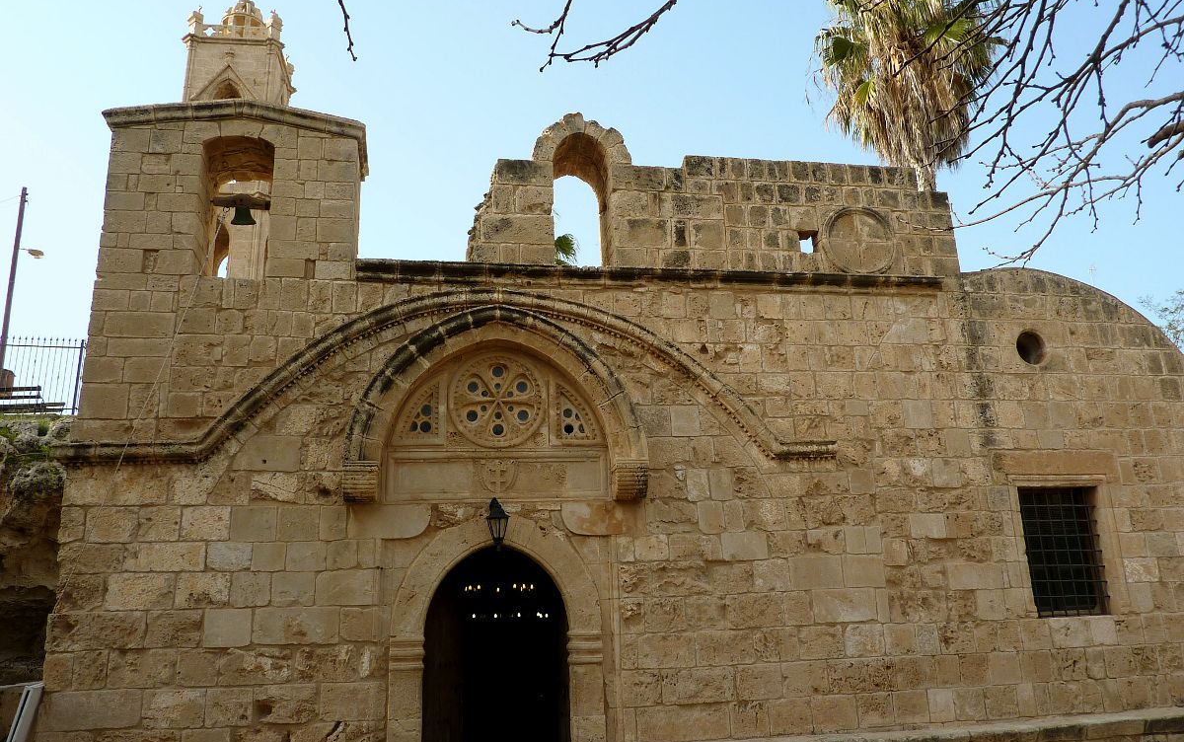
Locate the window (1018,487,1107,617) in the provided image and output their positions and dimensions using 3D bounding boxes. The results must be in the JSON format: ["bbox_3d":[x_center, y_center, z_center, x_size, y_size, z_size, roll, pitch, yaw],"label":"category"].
[{"bbox_3d":[4.471,1.723,8.194,0.809,1.198,0.200,1,-14,-10],"label":"window"}]

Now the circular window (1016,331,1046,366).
[{"bbox_3d":[4.369,-0.208,8.674,0.315,0.360,0.250,1,-14,-10],"label":"circular window"}]

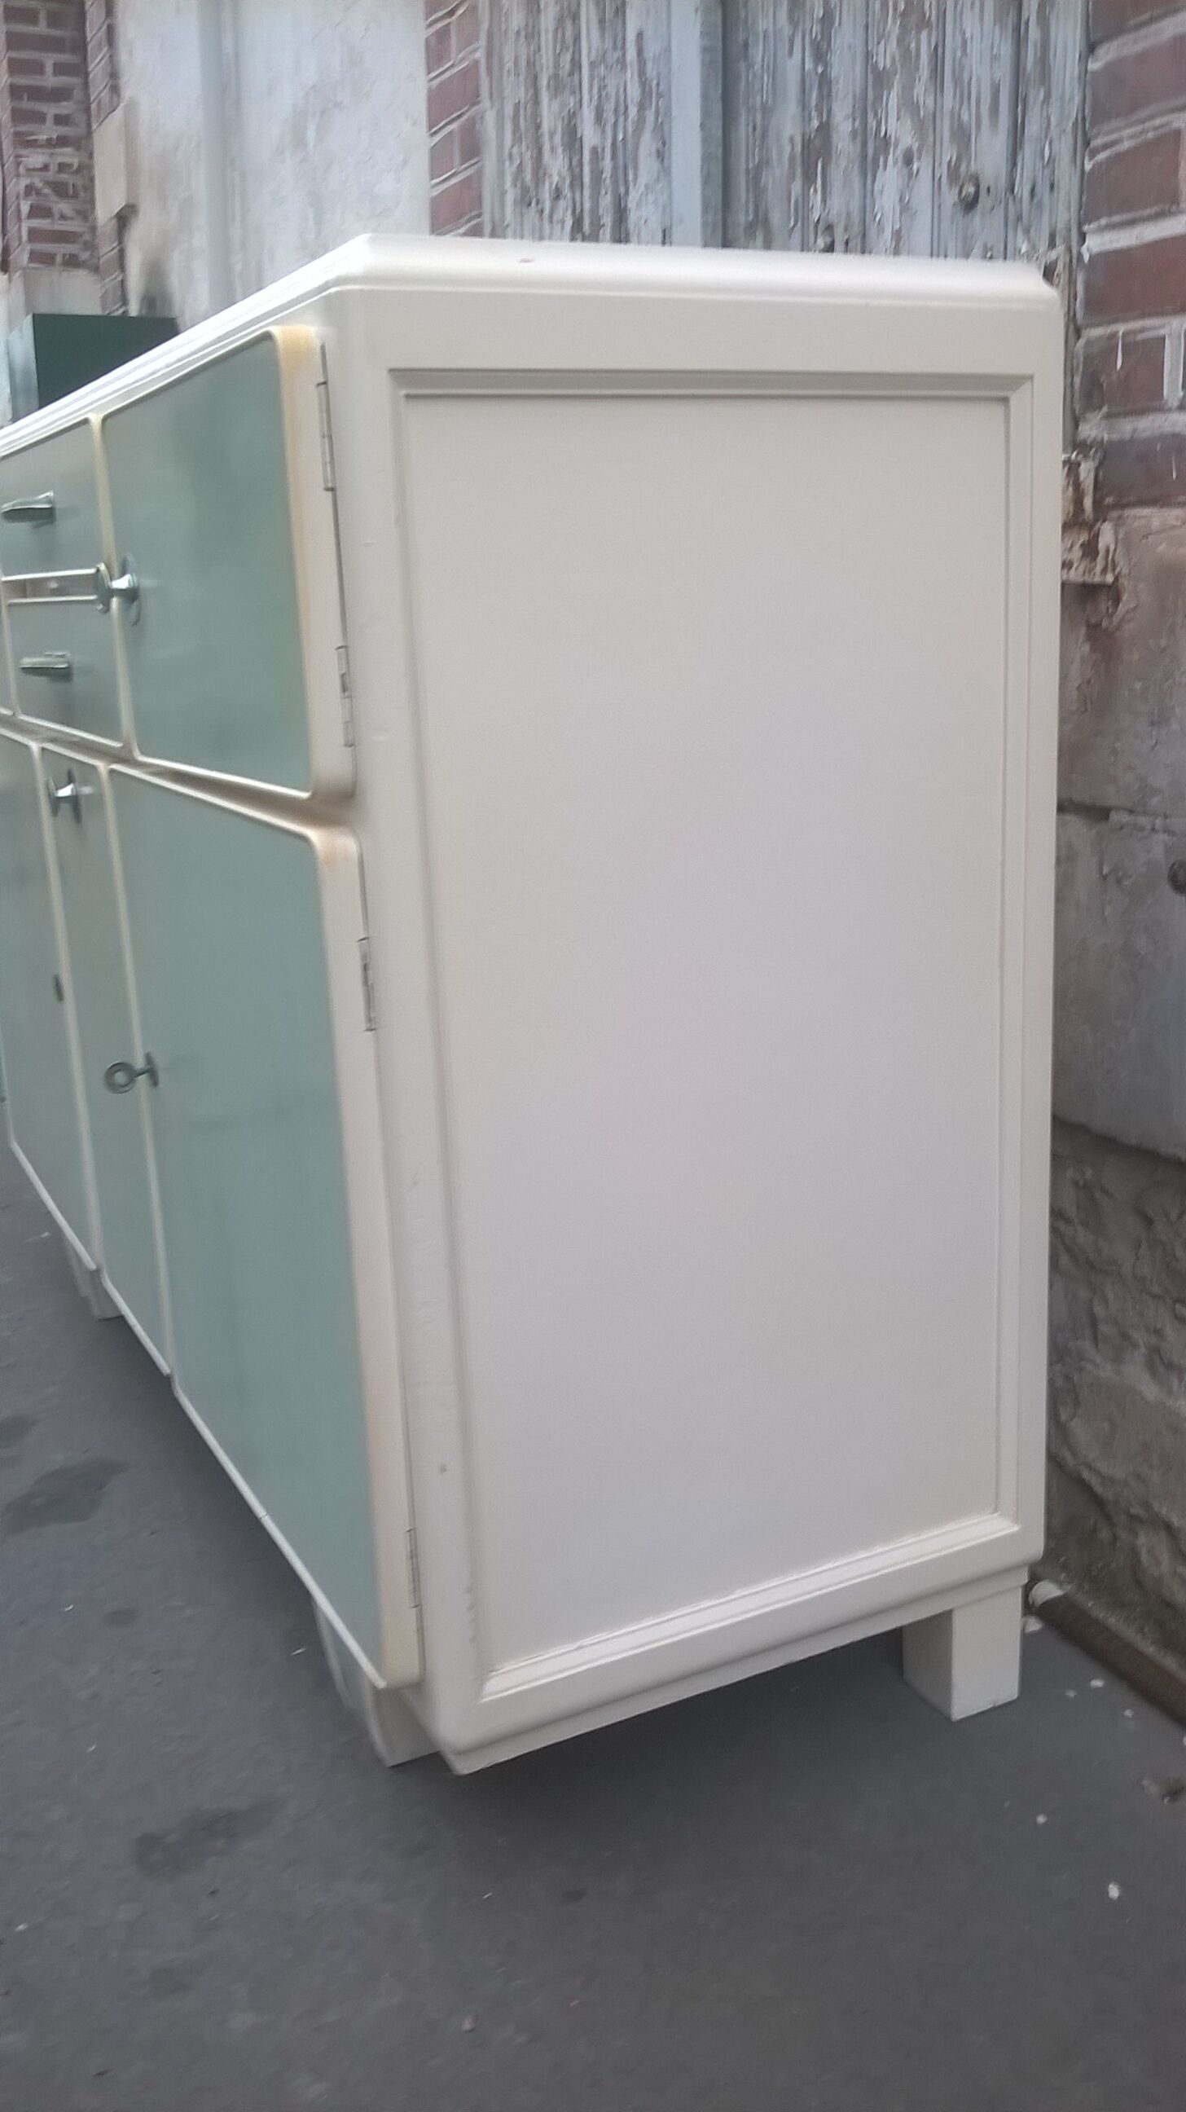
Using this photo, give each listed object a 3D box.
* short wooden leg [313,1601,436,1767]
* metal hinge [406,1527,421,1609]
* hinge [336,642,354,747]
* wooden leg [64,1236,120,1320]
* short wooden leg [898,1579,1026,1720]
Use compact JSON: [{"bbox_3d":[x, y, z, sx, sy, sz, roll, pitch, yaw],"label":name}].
[{"bbox_3d":[-0.154,0.465,1.393,0.082,0.098,0.085,-10,16,-25],"label":"short wooden leg"},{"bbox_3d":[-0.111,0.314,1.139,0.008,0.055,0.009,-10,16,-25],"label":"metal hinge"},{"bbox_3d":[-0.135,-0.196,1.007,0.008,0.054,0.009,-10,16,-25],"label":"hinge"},{"bbox_3d":[-0.600,0.260,2.267,0.081,0.098,0.087,-10,16,-25],"label":"wooden leg"},{"bbox_3d":[0.281,0.440,1.410,0.061,0.098,0.059,-10,16,-25],"label":"short wooden leg"}]

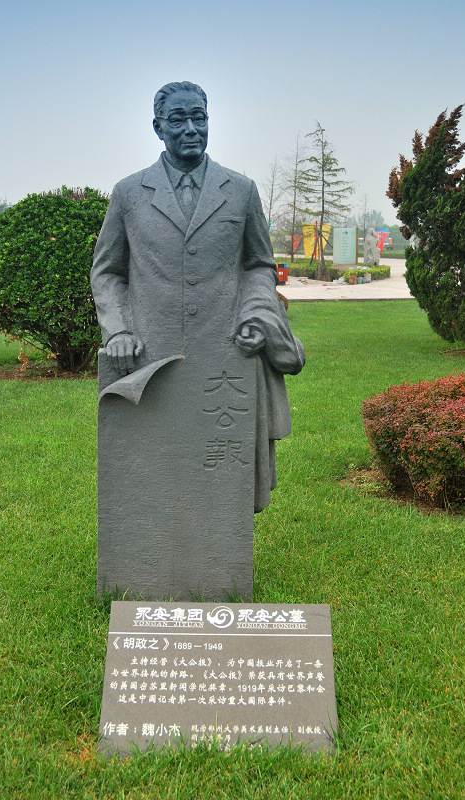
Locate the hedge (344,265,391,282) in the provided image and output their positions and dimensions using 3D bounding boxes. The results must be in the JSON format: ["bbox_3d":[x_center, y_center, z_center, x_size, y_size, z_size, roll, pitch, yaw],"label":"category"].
[{"bbox_3d":[4.574,-4.239,29.312,0.800,0.470,2.200,8,13,34],"label":"hedge"}]

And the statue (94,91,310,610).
[{"bbox_3d":[-0.147,-0.232,3.641,0.900,2.100,0.580,1,11,0],"label":"statue"}]

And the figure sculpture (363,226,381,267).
[{"bbox_3d":[5.798,-6.089,35.473,0.650,1.780,0.620,-7,13,-34],"label":"figure sculpture"}]

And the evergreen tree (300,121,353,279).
[{"bbox_3d":[3.206,-6.715,29.560,1.800,5.200,1.800,1,11,0],"label":"evergreen tree"}]

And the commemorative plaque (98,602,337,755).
[{"bbox_3d":[-0.041,0.865,2.688,0.700,0.466,0.060,1,-32,0],"label":"commemorative plaque"}]

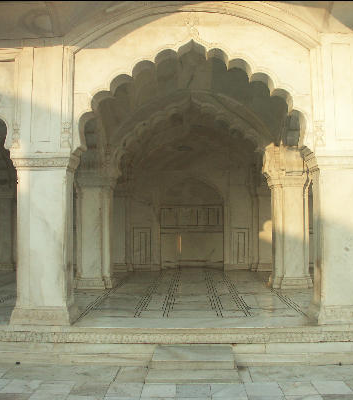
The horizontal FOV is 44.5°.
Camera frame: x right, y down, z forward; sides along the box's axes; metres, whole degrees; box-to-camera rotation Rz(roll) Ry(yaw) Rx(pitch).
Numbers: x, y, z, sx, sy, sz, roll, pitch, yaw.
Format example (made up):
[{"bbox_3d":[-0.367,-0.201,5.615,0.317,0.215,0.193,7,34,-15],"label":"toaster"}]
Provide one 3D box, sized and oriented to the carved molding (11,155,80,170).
[{"bbox_3d":[-1.584,-0.422,5.300,0.718,0.165,0.500,0,-3,1],"label":"carved molding"}]

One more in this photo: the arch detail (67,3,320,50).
[{"bbox_3d":[0.193,-2.013,5.169,2.955,0.570,0.300,0,-3,1],"label":"arch detail"}]

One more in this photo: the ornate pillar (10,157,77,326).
[{"bbox_3d":[-1.573,0.474,5.268,0.718,1.956,0.520,0,-3,1],"label":"ornate pillar"}]

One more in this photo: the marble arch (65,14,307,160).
[{"bbox_3d":[0.199,-1.380,5.329,2.872,1.758,0.420,0,-3,1],"label":"marble arch"}]

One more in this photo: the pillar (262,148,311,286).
[{"bbox_3d":[2.065,0.323,7.863,0.681,2.476,0.600,0,-3,1],"label":"pillar"}]

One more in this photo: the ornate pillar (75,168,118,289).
[{"bbox_3d":[-1.495,0.526,7.907,0.672,2.092,0.600,0,-3,1],"label":"ornate pillar"}]

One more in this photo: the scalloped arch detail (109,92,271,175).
[{"bbox_3d":[0.215,-1.159,7.957,2.814,1.492,0.350,0,-3,1],"label":"scalloped arch detail"}]

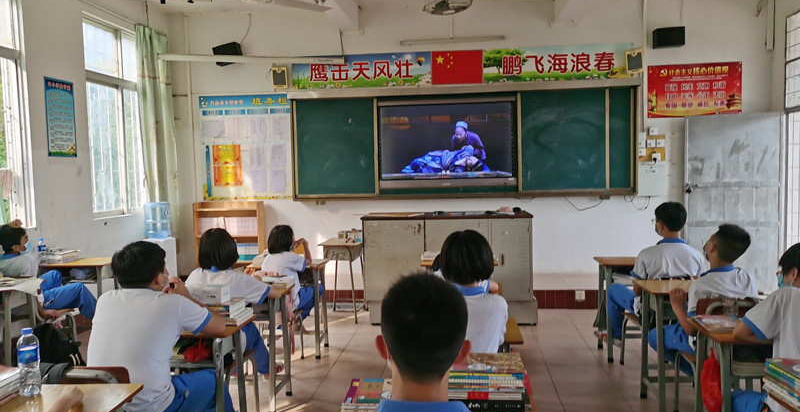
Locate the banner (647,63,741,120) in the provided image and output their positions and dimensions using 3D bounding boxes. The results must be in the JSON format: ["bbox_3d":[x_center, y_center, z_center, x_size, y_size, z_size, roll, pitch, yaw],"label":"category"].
[{"bbox_3d":[3.394,-1.336,7.172,1.035,0.590,0.020,-1,4,6],"label":"banner"}]

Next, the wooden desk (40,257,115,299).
[{"bbox_3d":[-2.738,0.864,5.434,0.600,0.750,0.420,-1,4,6],"label":"wooden desk"}]

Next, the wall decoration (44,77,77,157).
[{"bbox_3d":[-3.005,-0.772,5.534,0.015,0.680,0.388,-1,4,6],"label":"wall decoration"}]

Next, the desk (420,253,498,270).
[{"bbox_3d":[0.489,0.811,5.038,0.600,0.750,0.420,-1,4,6],"label":"desk"}]

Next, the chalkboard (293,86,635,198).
[{"bbox_3d":[0.708,-0.737,7.345,4.020,1.270,0.100,-1,4,6],"label":"chalkboard"}]

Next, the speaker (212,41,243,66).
[{"bbox_3d":[-2.042,-1.798,7.405,0.295,0.195,0.190,-14,3,2],"label":"speaker"}]

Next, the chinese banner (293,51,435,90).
[{"bbox_3d":[-0.475,-1.608,7.464,1.690,0.390,0.020,-1,4,6],"label":"chinese banner"}]

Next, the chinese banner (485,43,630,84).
[{"bbox_3d":[1.819,-1.644,7.208,1.710,0.390,0.020,-1,4,6],"label":"chinese banner"}]

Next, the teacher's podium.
[{"bbox_3d":[0.489,0.590,6.154,1.620,1.030,0.650,-1,4,6],"label":"teacher's podium"}]

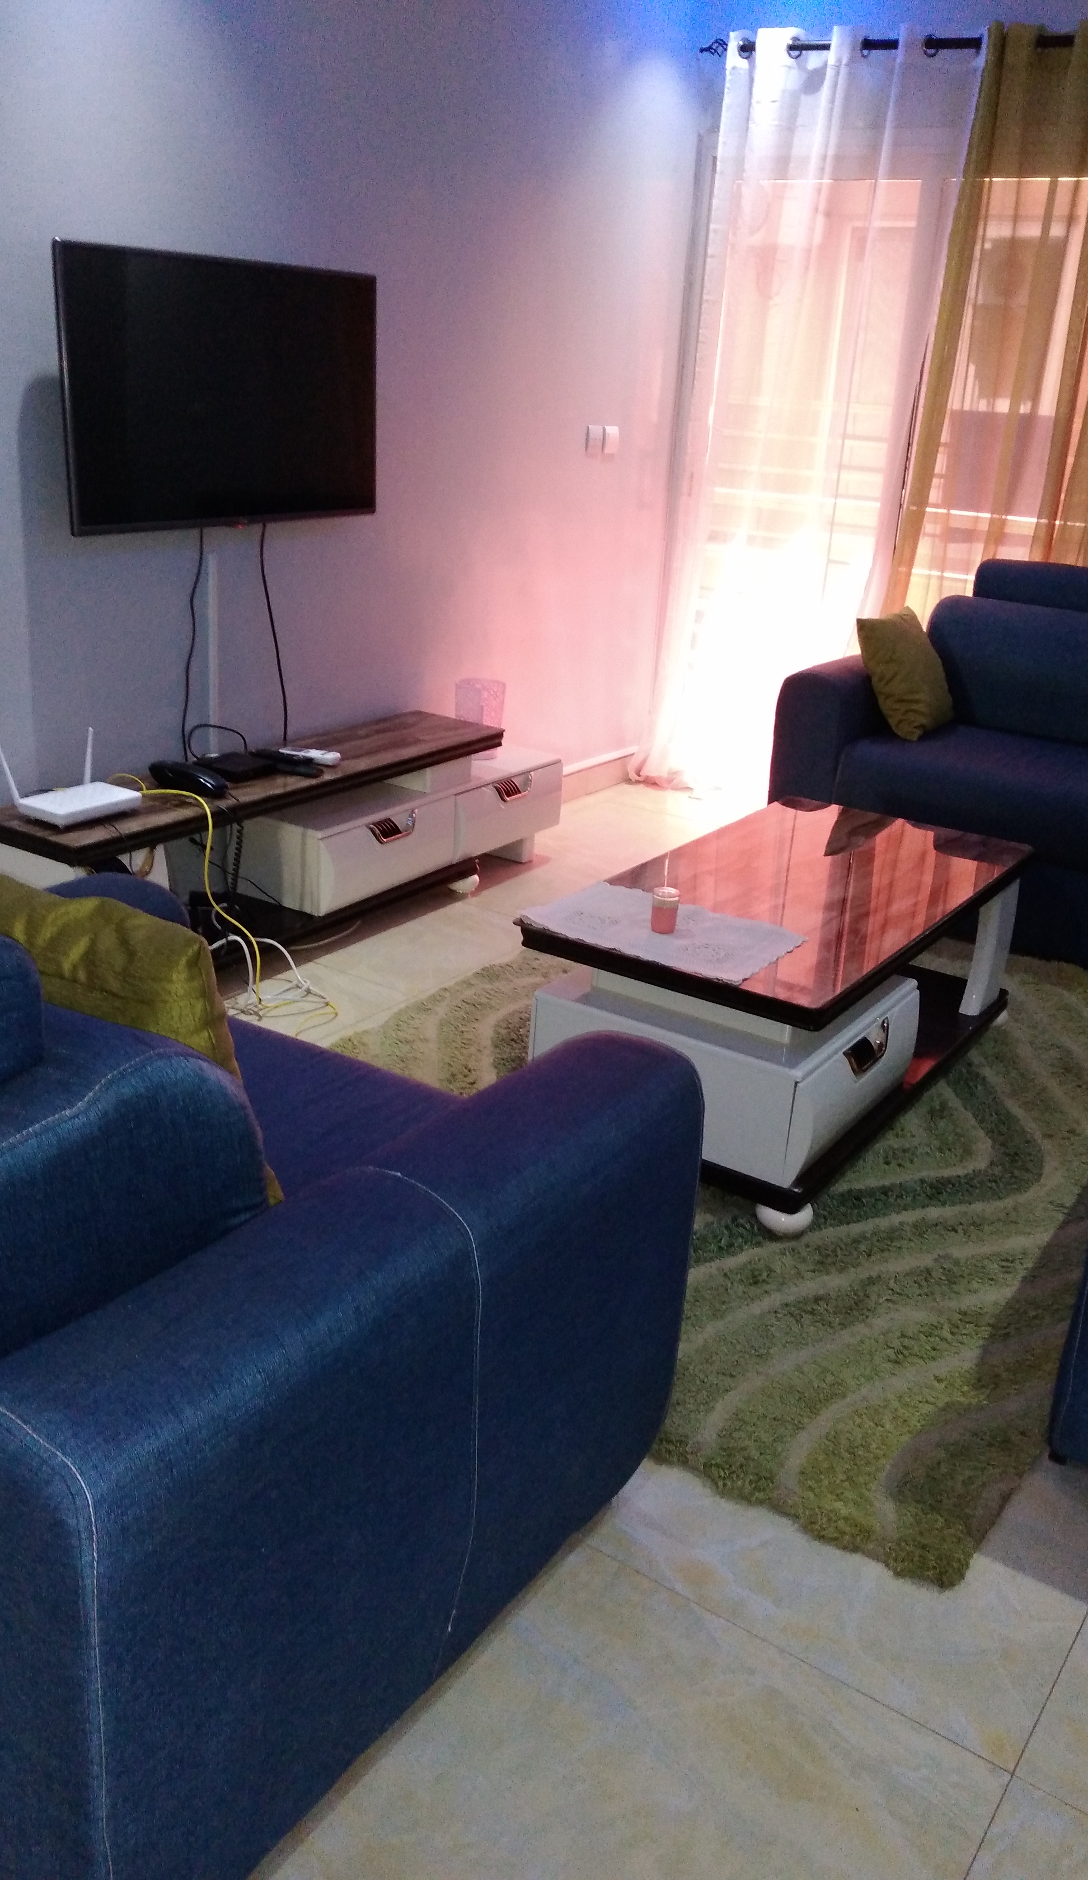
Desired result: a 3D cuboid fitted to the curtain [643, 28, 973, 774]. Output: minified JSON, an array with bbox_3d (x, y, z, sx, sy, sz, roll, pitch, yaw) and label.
[{"bbox_3d":[0.802,-1.589,4.633,0.970,2.390,0.160,16,25,31],"label":"curtain"}]

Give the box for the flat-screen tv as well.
[{"bbox_3d":[-0.728,-1.264,3.279,0.060,0.570,0.960,16,25,31],"label":"flat-screen tv"}]

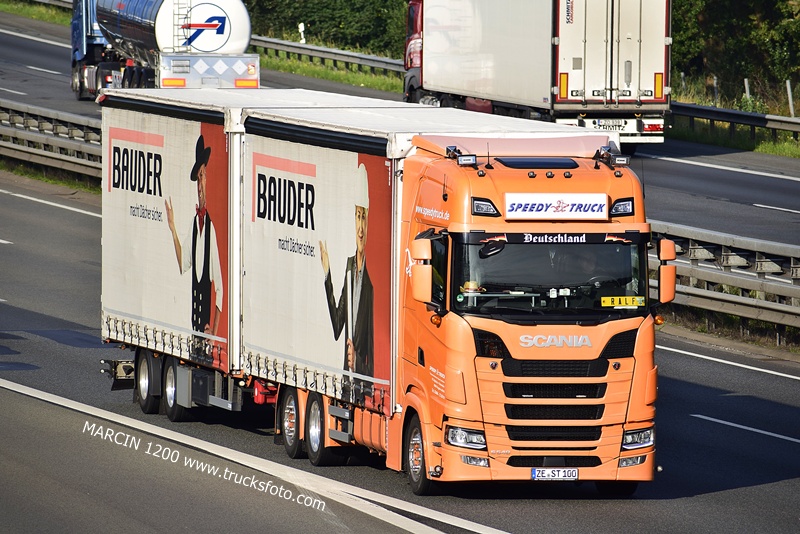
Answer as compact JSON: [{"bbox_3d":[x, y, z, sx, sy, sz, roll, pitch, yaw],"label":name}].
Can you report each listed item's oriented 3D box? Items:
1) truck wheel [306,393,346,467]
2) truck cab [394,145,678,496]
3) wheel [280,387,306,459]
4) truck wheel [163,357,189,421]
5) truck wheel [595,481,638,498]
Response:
[{"bbox_3d":[-0.840,1.857,96.803,0.335,0.930,0.930,0,3,-14],"label":"truck wheel"},{"bbox_3d":[1.446,0.542,91.907,2.840,3.890,2.220,0,3,-14],"label":"truck cab"},{"bbox_3d":[-1.161,1.795,98.114,0.330,0.930,0.930,0,3,-14],"label":"wheel"},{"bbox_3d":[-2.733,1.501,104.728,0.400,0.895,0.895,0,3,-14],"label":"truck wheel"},{"bbox_3d":[2.398,2.060,92.581,0.345,0.935,0.935,0,3,-14],"label":"truck wheel"}]

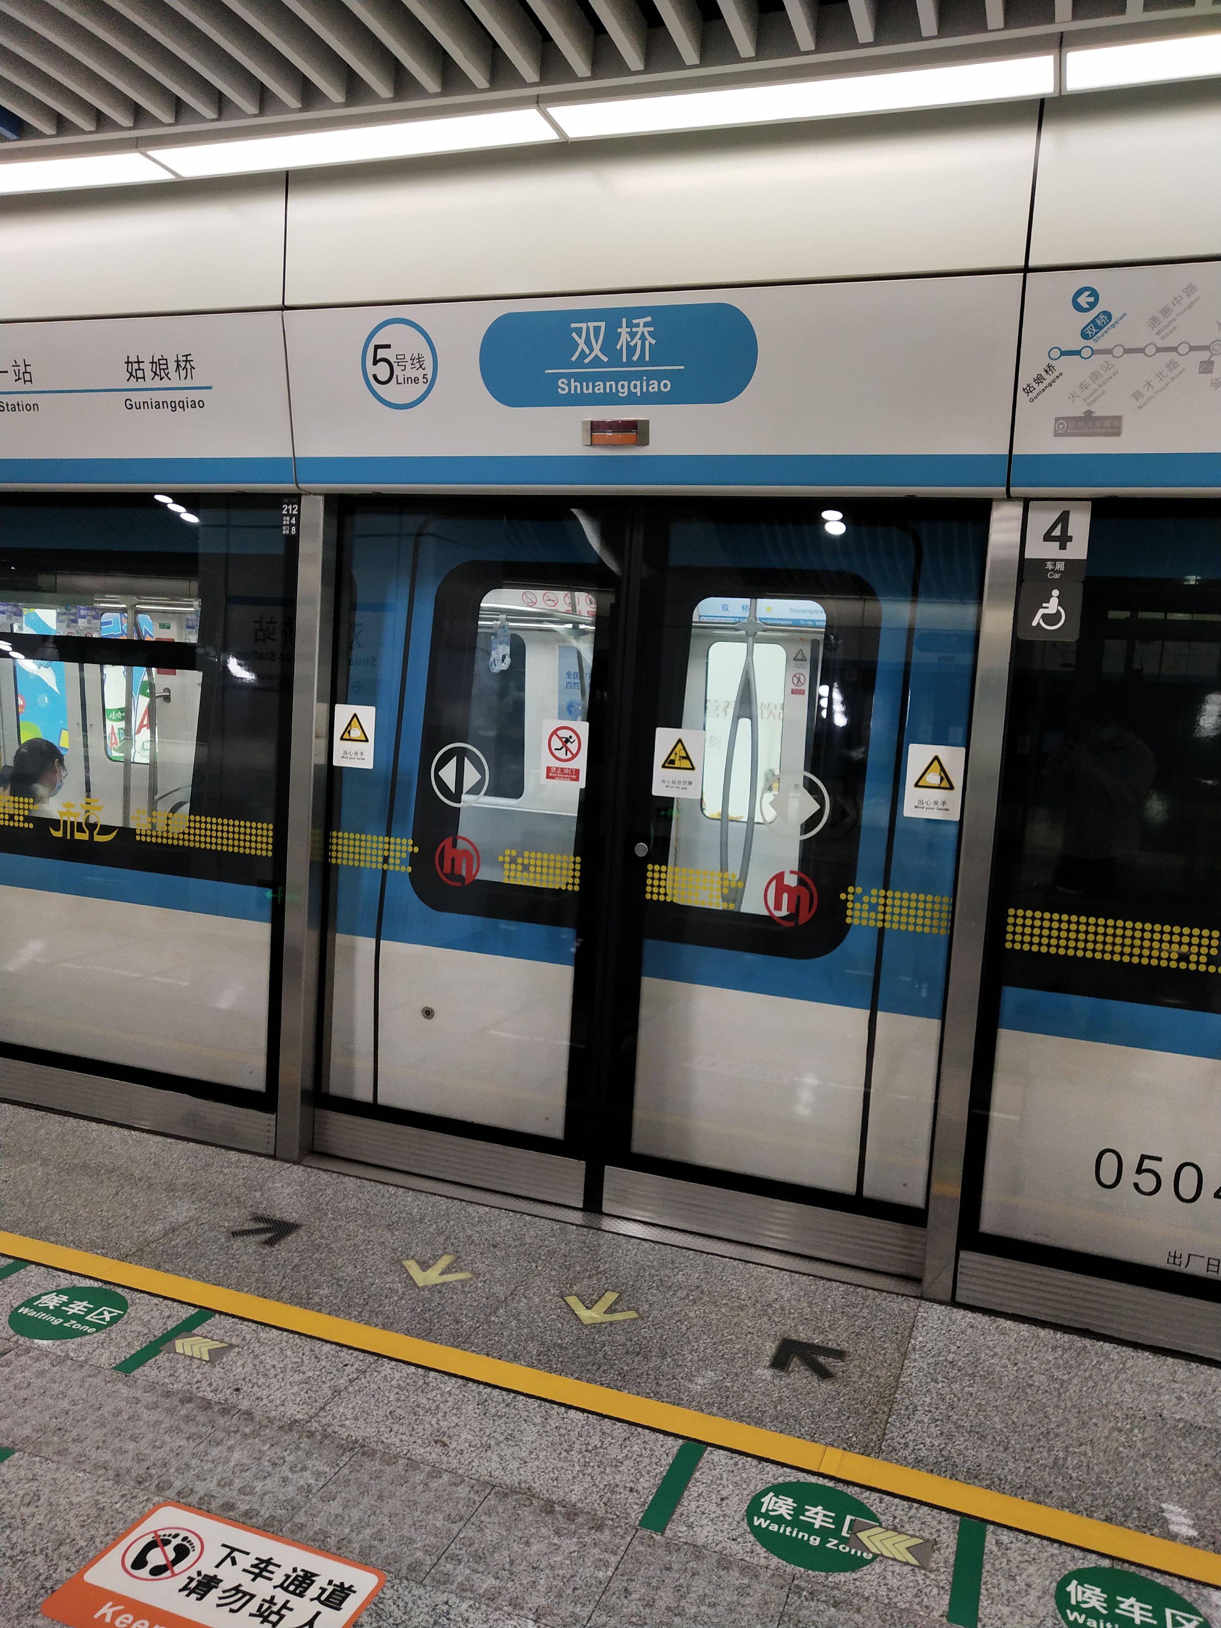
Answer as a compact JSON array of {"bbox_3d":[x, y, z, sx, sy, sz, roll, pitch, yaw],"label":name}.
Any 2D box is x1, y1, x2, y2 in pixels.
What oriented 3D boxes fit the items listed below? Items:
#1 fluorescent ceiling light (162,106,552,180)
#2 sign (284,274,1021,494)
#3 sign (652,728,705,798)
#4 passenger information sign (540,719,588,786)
[{"bbox_3d":[-0.677,-1.732,3.639,1.146,0.040,0.183,6,6,21],"label":"fluorescent ceiling light"},{"bbox_3d":[0.024,-1.099,3.706,1.999,0.503,0.060,6,19,21],"label":"sign"},{"bbox_3d":[0.191,-0.140,3.916,0.145,0.190,0.010,6,6,21],"label":"sign"},{"bbox_3d":[-0.131,-0.172,4.041,0.142,0.188,0.010,6,6,21],"label":"passenger information sign"}]

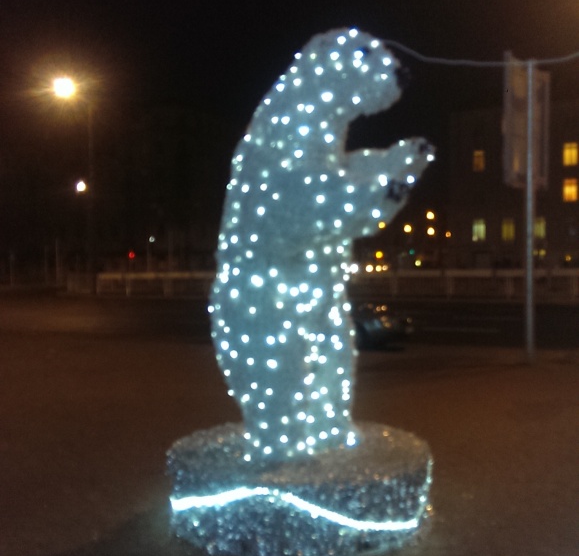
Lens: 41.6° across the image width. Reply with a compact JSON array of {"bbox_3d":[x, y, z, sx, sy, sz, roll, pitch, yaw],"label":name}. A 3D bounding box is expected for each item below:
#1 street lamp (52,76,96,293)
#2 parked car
[{"bbox_3d":[-11.300,-4.900,40.000,1.900,11.200,0.400,-1,1,-32],"label":"street lamp"},{"bbox_3d":[0.480,0.640,16.700,4.250,1.460,1.750,1,1,34],"label":"parked car"}]

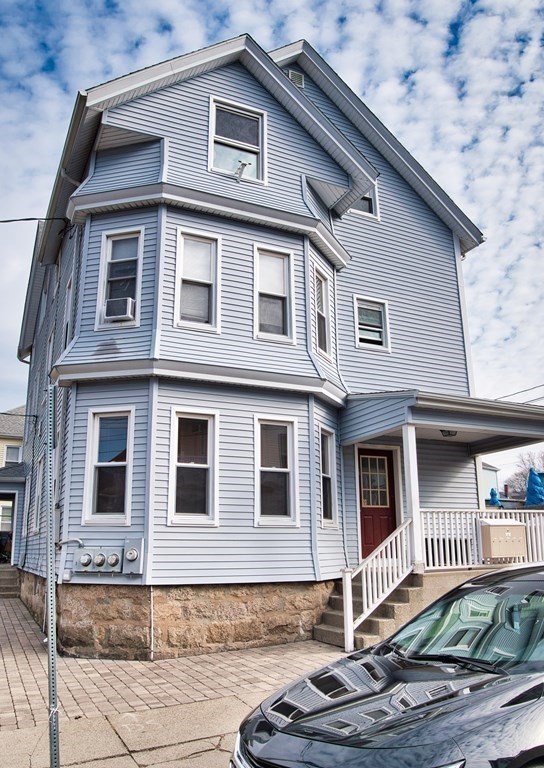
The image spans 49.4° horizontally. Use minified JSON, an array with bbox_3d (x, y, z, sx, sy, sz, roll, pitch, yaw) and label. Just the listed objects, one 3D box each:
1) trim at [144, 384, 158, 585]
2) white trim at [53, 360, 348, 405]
[{"bbox_3d":[-1.738,1.321,8.470,0.150,2.893,0.110,6,-14,-23],"label":"trim"},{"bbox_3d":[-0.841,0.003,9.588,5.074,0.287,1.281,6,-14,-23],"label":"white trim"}]

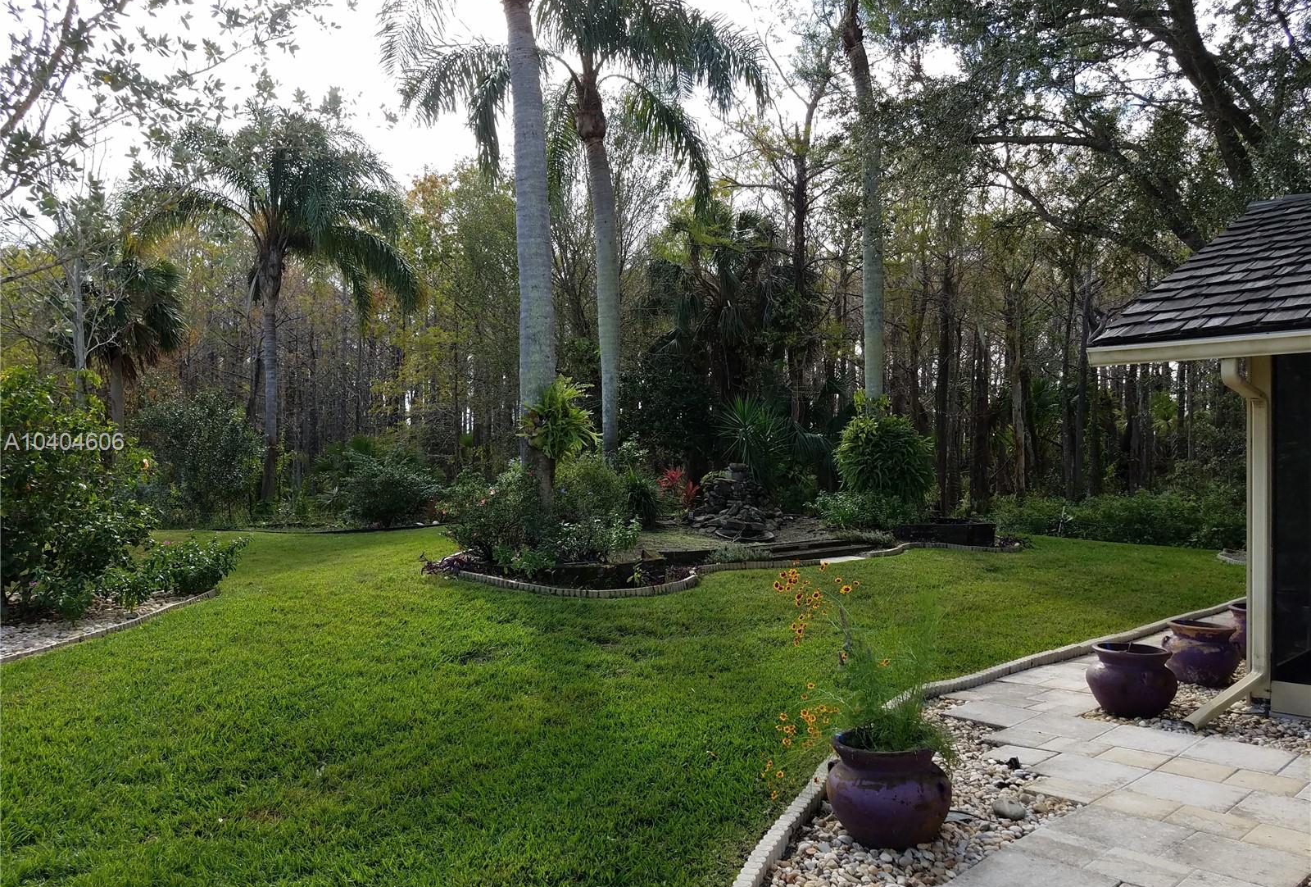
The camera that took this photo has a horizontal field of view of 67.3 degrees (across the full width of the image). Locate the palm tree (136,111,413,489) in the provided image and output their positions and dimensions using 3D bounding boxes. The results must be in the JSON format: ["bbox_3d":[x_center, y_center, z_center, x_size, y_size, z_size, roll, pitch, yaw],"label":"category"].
[{"bbox_3d":[-8.501,-2.911,22.300,6.200,9.200,6.000,1,-1,-21],"label":"palm tree"}]

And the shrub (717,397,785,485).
[{"bbox_3d":[1.546,0.190,15.900,1.200,1.950,1.150,0,-1,0],"label":"shrub"}]

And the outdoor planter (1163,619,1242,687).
[{"bbox_3d":[4.082,1.571,7.350,0.500,0.420,0.500,1,-1,0],"label":"outdoor planter"}]

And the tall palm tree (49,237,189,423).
[{"bbox_3d":[-13.639,-1.703,25.000,3.500,7.200,3.500,1,-1,0],"label":"tall palm tree"}]

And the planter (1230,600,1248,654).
[{"bbox_3d":[4.791,1.501,7.800,0.560,0.390,0.560,0,-1,30],"label":"planter"}]

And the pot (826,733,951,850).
[{"bbox_3d":[0.970,1.439,4.100,0.500,0.410,0.500,1,-1,0],"label":"pot"}]

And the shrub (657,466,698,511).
[{"bbox_3d":[0.344,0.729,15.400,0.660,0.740,0.600,0,-1,0],"label":"shrub"}]

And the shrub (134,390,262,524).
[{"bbox_3d":[-9.985,0.324,21.500,2.850,2.950,2.600,1,-1,-24],"label":"shrub"}]

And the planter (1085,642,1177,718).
[{"bbox_3d":[2.950,1.466,6.100,0.565,0.395,0.565,0,-1,24],"label":"planter"}]

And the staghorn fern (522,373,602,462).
[{"bbox_3d":[-1.251,-0.331,13.000,1.050,1.120,0.850,1,-1,-18],"label":"staghorn fern"}]

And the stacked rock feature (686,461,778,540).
[{"bbox_3d":[1.178,0.885,14.800,1.420,1.120,1.400,1,-1,-11],"label":"stacked rock feature"}]

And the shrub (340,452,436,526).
[{"bbox_3d":[-5.938,0.995,22.000,2.150,1.700,2.000,1,-1,0],"label":"shrub"}]

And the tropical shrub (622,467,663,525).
[{"bbox_3d":[-0.221,0.911,17.000,0.750,1.030,0.750,1,-1,0],"label":"tropical shrub"}]

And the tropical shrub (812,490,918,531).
[{"bbox_3d":[3.403,1.090,16.000,1.750,0.680,1.250,0,-1,6],"label":"tropical shrub"}]

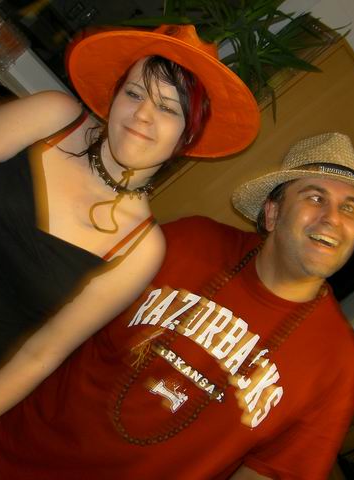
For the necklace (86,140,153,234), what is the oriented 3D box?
[{"bbox_3d":[-0.098,-0.091,1.230,0.125,0.135,0.120,34,9,-9],"label":"necklace"}]

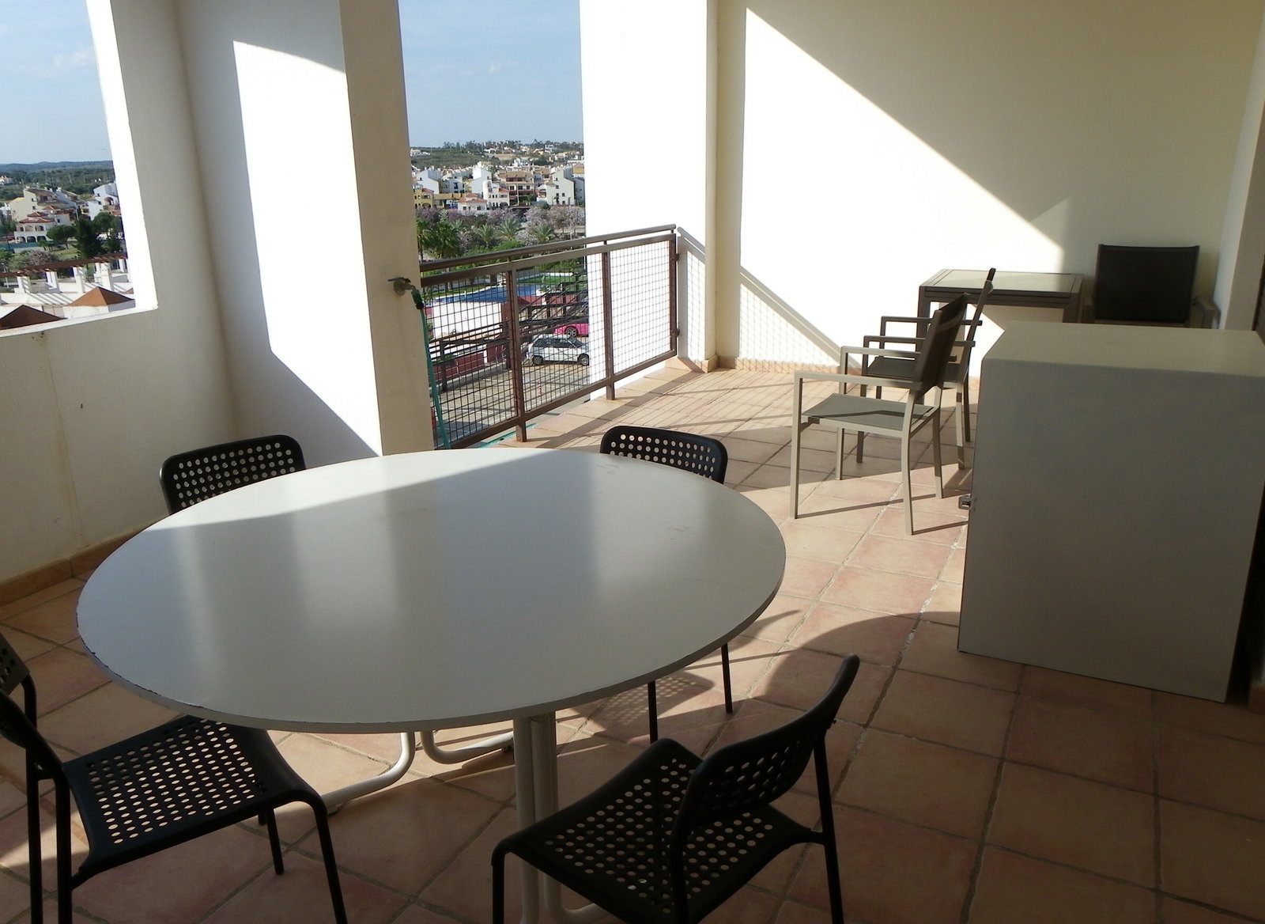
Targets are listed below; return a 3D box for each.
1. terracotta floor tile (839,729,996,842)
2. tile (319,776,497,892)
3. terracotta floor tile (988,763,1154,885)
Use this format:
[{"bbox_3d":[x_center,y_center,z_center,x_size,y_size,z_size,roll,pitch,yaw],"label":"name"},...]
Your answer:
[{"bbox_3d":[0.689,0.765,2.264,0.330,0.015,0.330,8,20,26],"label":"terracotta floor tile"},{"bbox_3d":[-0.518,0.829,2.148,0.323,0.015,0.323,8,19,26],"label":"tile"},{"bbox_3d":[0.985,0.804,2.121,0.330,0.015,0.330,8,20,26],"label":"terracotta floor tile"}]

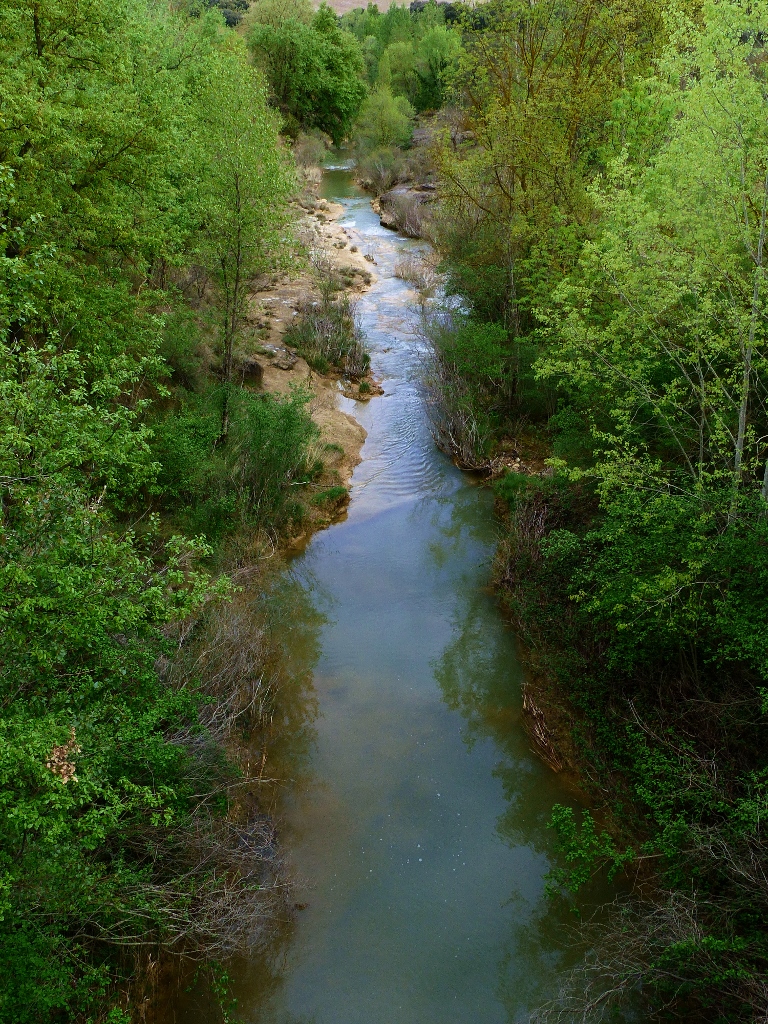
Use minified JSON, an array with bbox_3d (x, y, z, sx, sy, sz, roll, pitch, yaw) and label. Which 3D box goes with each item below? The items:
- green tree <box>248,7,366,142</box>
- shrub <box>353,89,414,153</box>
[{"bbox_3d":[-4.730,-27.070,62.200,7.300,7.980,7.000,0,25,0],"label":"green tree"},{"bbox_3d":[0.030,-23.920,61.510,3.670,3.880,3.500,0,25,0],"label":"shrub"}]

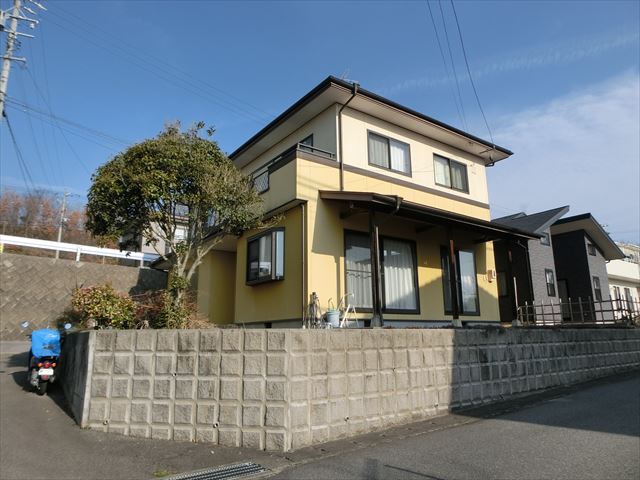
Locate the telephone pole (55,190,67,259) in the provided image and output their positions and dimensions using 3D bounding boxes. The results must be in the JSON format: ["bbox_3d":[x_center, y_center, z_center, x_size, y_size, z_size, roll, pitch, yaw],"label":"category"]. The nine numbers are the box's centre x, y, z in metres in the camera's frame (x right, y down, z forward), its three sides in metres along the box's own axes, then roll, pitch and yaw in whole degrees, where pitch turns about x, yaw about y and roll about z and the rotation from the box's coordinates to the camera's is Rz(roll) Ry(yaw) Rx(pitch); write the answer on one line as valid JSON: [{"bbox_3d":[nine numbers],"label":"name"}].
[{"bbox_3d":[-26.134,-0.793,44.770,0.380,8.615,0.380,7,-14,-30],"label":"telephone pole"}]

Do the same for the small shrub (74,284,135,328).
[{"bbox_3d":[-3.853,1.202,7.934,1.120,0.816,1.050,6,-14,-25],"label":"small shrub"}]

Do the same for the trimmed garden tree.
[{"bbox_3d":[-3.130,-0.367,9.611,3.600,4.644,3.500,4,-13,-18],"label":"trimmed garden tree"}]

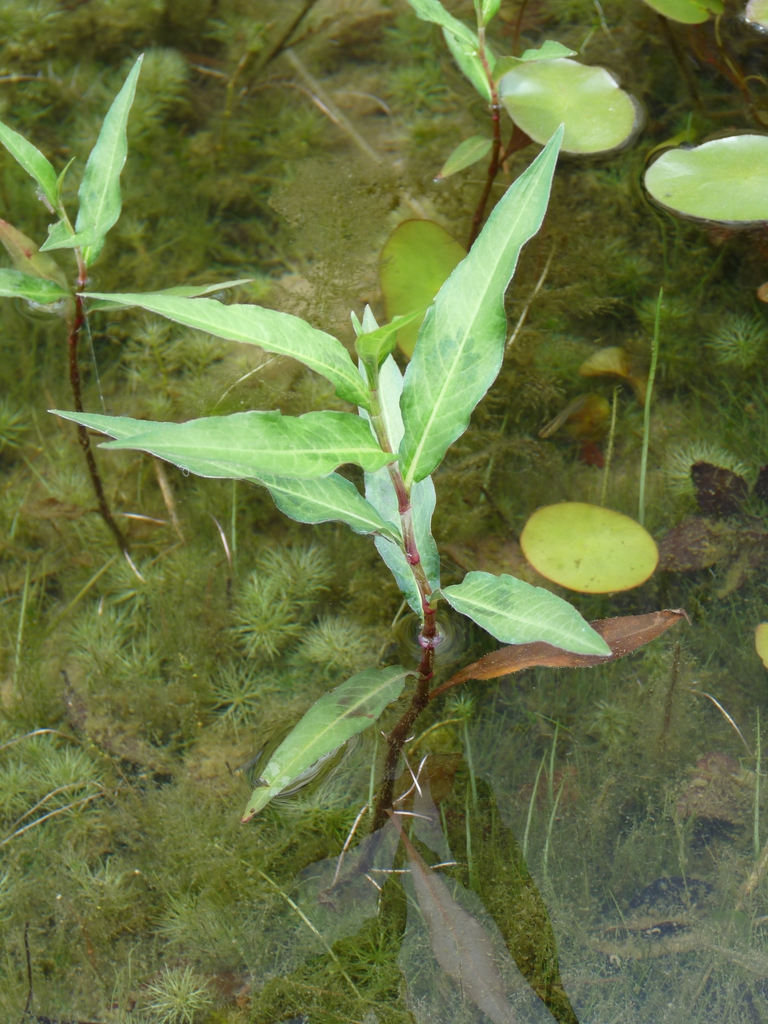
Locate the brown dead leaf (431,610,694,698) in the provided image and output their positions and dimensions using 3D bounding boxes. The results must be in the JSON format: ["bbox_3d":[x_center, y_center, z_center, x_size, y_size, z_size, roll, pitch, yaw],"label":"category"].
[{"bbox_3d":[0.076,0.061,1.204,0.121,0.015,0.024,-17,50,-15],"label":"brown dead leaf"}]

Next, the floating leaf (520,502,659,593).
[{"bbox_3d":[0.091,0.016,1.239,0.062,0.006,0.049,24,52,20],"label":"floating leaf"}]

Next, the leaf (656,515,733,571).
[{"bbox_3d":[0.146,0.016,1.302,0.028,0.010,0.044,32,56,26],"label":"leaf"}]

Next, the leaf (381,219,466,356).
[{"bbox_3d":[0.022,-0.110,1.375,0.045,0.006,0.086,-4,60,-2],"label":"leaf"}]

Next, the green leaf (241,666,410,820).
[{"bbox_3d":[-0.029,0.094,1.168,0.025,0.010,0.104,34,56,27],"label":"green leaf"}]

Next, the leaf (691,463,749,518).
[{"bbox_3d":[0.161,-0.011,1.326,0.026,0.012,0.037,-3,48,-3],"label":"leaf"}]

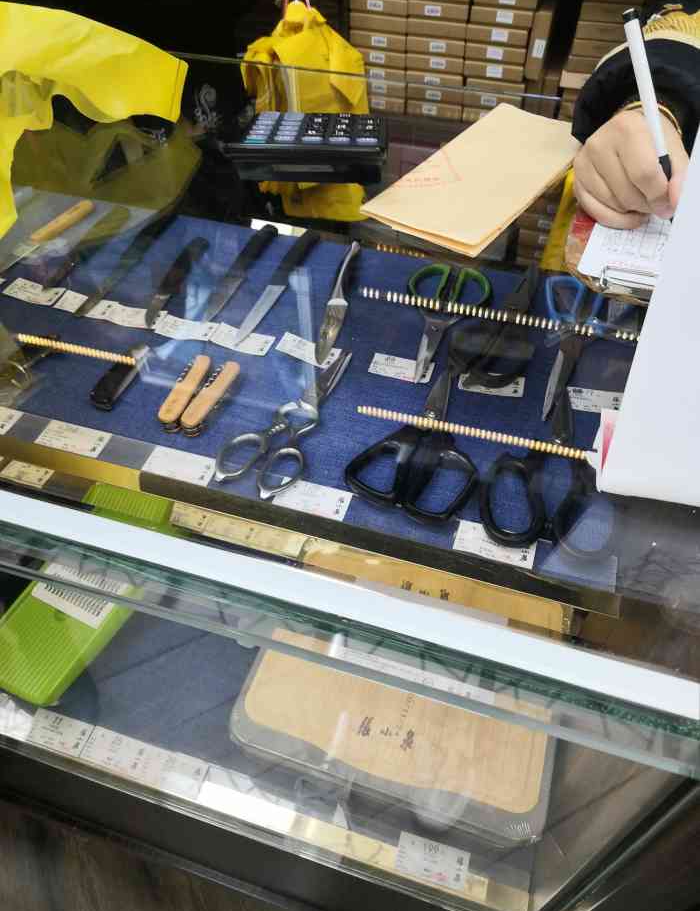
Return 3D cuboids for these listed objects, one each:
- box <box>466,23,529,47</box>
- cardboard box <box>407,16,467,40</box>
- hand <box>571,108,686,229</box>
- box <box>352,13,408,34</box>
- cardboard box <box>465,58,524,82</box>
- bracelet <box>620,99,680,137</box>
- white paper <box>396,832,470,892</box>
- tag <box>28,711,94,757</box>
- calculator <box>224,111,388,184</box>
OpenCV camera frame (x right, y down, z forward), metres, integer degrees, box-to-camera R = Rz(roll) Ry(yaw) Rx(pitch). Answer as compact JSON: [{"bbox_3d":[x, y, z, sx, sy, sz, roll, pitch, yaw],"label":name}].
[{"bbox_3d":[0.299,-0.839,1.343,0.110,0.028,0.200,13,52,12],"label":"box"},{"bbox_3d":[0.191,-0.865,1.365,0.110,0.028,0.200,13,52,12],"label":"cardboard box"},{"bbox_3d":[0.202,-0.204,0.502,0.088,0.060,0.088,4,51,5],"label":"hand"},{"bbox_3d":[0.085,-0.890,1.388,0.110,0.028,0.200,13,52,12],"label":"box"},{"bbox_3d":[0.303,-0.801,1.389,0.110,0.028,0.200,13,52,12],"label":"cardboard box"},{"bbox_3d":[0.222,-0.239,0.517,0.055,0.060,0.012,26,67,18],"label":"bracelet"},{"bbox_3d":[0.092,0.447,0.775,0.077,0.002,0.037,13,52,12],"label":"white paper"},{"bbox_3d":[-0.361,0.346,0.875,0.077,0.002,0.037,13,52,12],"label":"tag"},{"bbox_3d":[-0.035,-0.263,0.586,0.130,0.026,0.100,4,51,5],"label":"calculator"}]

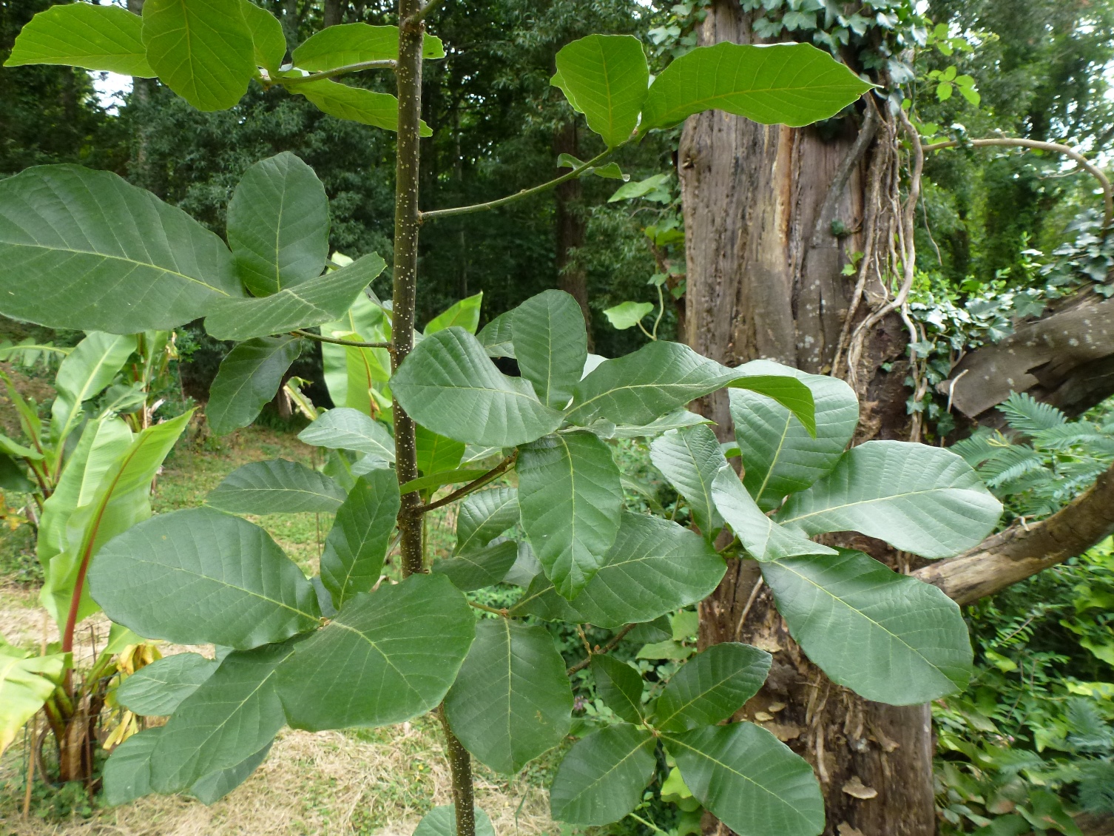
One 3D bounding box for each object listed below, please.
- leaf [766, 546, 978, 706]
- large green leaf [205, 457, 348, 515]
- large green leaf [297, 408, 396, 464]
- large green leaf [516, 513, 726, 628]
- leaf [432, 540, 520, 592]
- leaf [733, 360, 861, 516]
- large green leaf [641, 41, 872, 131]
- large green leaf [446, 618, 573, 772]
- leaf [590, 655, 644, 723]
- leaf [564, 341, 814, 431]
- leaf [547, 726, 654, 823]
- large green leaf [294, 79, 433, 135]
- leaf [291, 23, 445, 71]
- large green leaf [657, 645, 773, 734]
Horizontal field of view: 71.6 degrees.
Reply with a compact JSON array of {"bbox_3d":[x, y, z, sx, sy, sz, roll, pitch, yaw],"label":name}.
[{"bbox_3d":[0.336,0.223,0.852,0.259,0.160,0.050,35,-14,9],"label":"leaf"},{"bbox_3d":[-0.344,0.090,0.971,0.177,0.045,0.095,4,41,-6],"label":"large green leaf"},{"bbox_3d":[-0.279,0.025,1.057,0.140,0.040,0.101,18,33,-12],"label":"large green leaf"},{"bbox_3d":[0.067,0.178,0.883,0.244,0.117,0.050,-12,-24,2],"label":"large green leaf"},{"bbox_3d":[-0.074,0.152,0.772,0.095,0.028,0.113,-12,11,-36],"label":"leaf"},{"bbox_3d":[0.283,0.017,0.941,0.142,0.229,0.055,20,-30,13],"label":"leaf"},{"bbox_3d":[0.207,-0.341,0.798,0.241,0.085,0.050,-4,36,0],"label":"large green leaf"},{"bbox_3d":[-0.042,0.240,0.677,0.112,0.131,0.028,-13,-31,13],"label":"large green leaf"},{"bbox_3d":[0.065,0.276,0.792,0.058,0.017,0.082,-9,49,-49],"label":"leaf"},{"bbox_3d":[0.120,-0.027,0.690,0.250,0.060,0.090,-2,52,-21],"label":"leaf"},{"bbox_3d":[0.043,0.338,0.742,0.132,0.022,0.092,-26,21,-30],"label":"leaf"},{"bbox_3d":[-0.185,-0.299,0.745,0.153,0.022,0.078,10,-3,-29],"label":"large green leaf"},{"bbox_3d":[-0.183,-0.362,0.759,0.172,0.022,0.085,-23,3,-30],"label":"leaf"},{"bbox_3d":[0.193,0.336,0.961,0.177,0.087,0.040,-27,-26,-13],"label":"large green leaf"}]

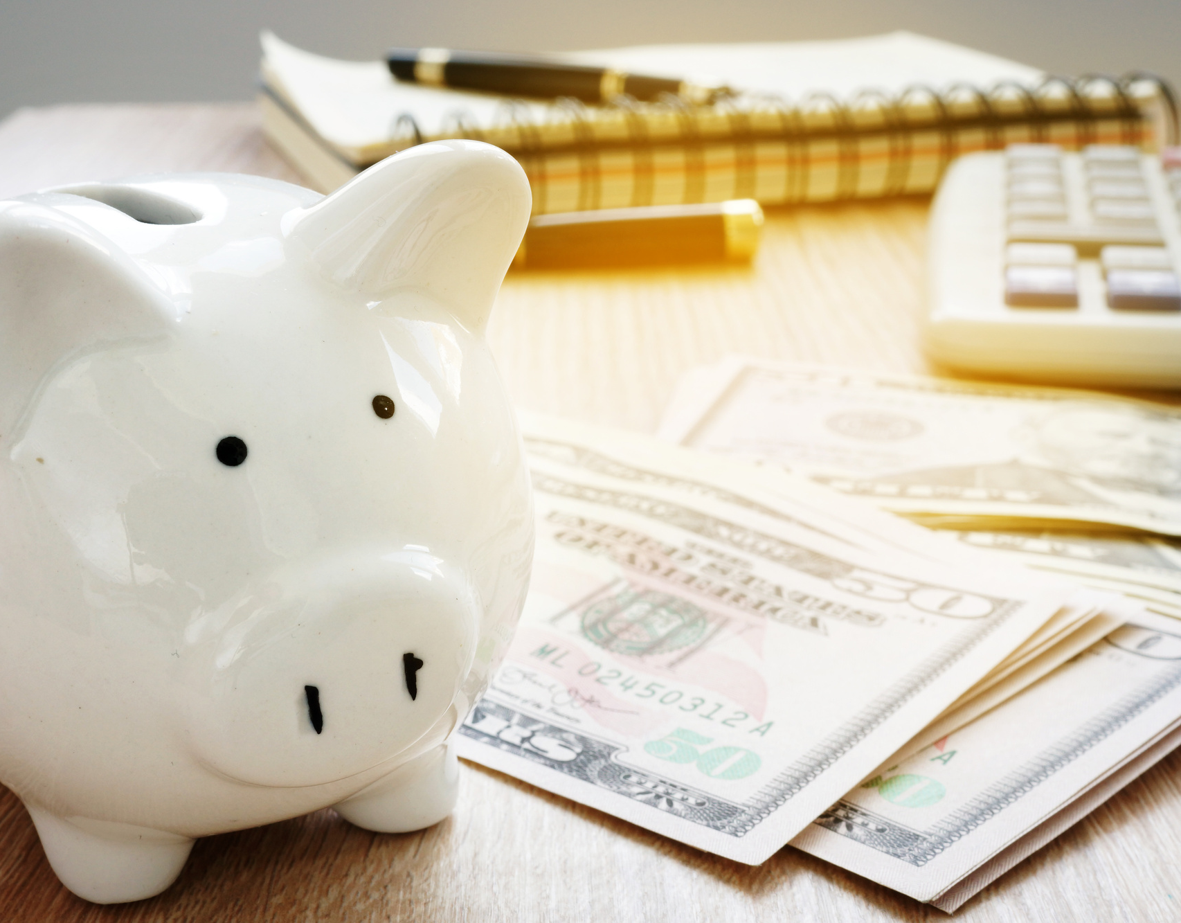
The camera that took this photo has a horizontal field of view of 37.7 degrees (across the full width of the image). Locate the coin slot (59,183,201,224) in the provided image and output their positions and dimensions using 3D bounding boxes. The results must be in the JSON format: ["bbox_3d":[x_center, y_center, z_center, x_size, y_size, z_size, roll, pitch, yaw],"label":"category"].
[{"bbox_3d":[-0.047,-0.025,0.174,0.006,0.005,0.024,-16,27,-33],"label":"coin slot"}]

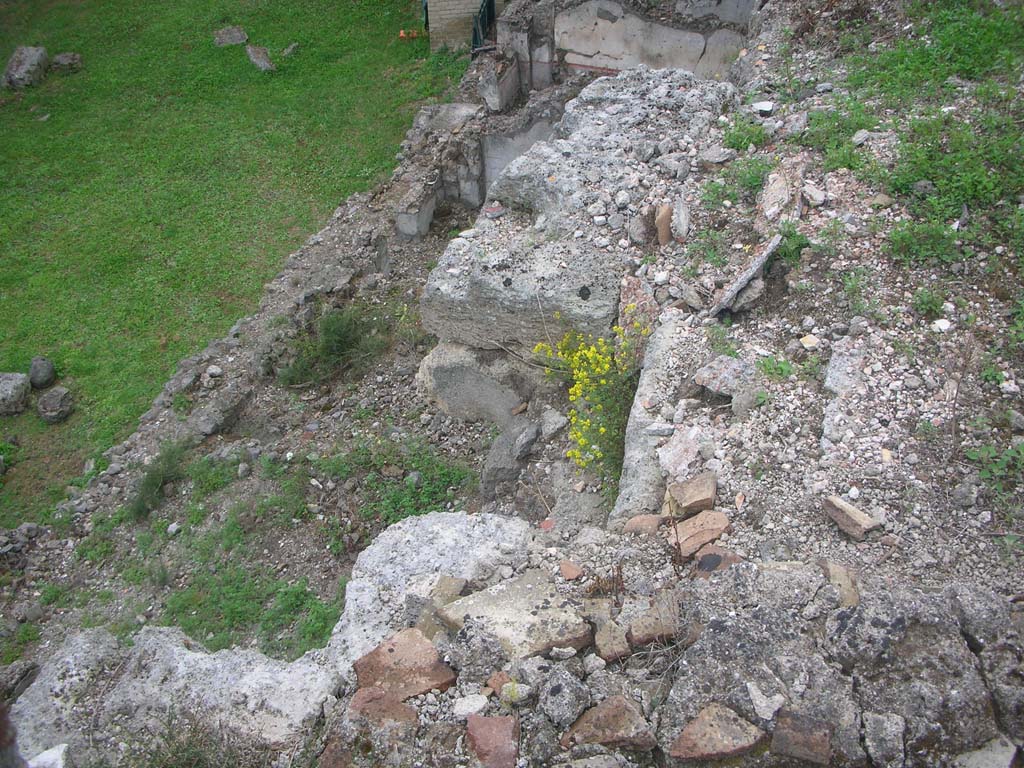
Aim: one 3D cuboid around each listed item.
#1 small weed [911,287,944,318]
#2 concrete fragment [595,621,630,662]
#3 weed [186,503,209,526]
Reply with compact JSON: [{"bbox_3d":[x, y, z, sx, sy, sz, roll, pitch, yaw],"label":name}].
[{"bbox_3d":[1.386,-0.271,3.445,0.078,0.065,0.070,15,40,20],"label":"small weed"},{"bbox_3d":[0.226,0.579,2.331,0.076,0.050,0.096,-1,31,0],"label":"concrete fragment"},{"bbox_3d":[-1.700,0.706,5.600,0.120,0.080,0.110,-1,36,0],"label":"weed"}]

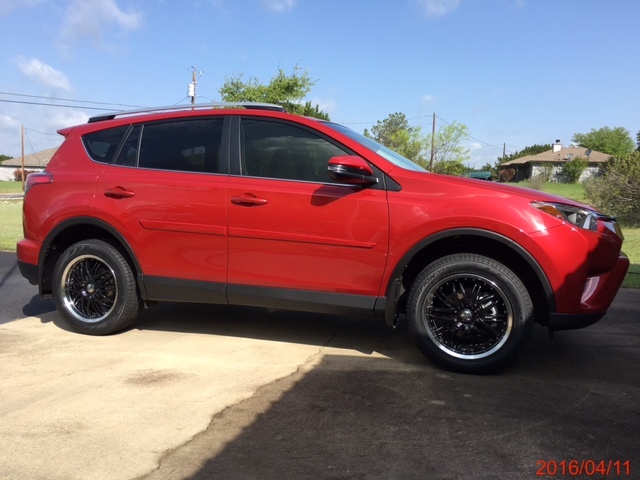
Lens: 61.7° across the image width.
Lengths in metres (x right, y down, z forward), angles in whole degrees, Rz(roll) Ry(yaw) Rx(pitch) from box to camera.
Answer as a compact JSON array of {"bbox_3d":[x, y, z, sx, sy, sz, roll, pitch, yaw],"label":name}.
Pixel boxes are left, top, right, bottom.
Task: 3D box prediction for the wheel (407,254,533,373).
[{"bbox_3d":[0.881,0.435,3.203,0.710,0.710,0.235,2,6,17],"label":"wheel"}]

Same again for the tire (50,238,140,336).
[{"bbox_3d":[-1.648,0.344,4.005,0.700,0.700,0.220,2,6,17],"label":"tire"}]

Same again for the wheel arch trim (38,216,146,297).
[{"bbox_3d":[-1.652,0.133,3.904,0.950,0.590,0.100,2,6,17],"label":"wheel arch trim"}]

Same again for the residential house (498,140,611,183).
[{"bbox_3d":[28.987,-9.539,66.000,13.000,4.800,10.000,2,6,14],"label":"residential house"}]

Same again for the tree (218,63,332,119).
[{"bbox_3d":[-2.480,-5.822,28.000,5.640,6.680,5.300,1,6,0],"label":"tree"}]

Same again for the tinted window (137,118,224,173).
[{"bbox_3d":[-0.963,-0.647,3.706,0.670,0.380,0.060,2,-11,17],"label":"tinted window"}]

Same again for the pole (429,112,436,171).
[{"bbox_3d":[9.626,-7.592,46.000,0.260,6.690,0.260,1,6,0],"label":"pole"}]

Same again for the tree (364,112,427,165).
[{"bbox_3d":[7.847,-9.488,55.000,6.000,6.400,5.600,1,6,8],"label":"tree"}]

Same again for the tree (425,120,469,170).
[{"bbox_3d":[10.700,-7.133,45.000,3.860,5.790,3.700,1,6,0],"label":"tree"}]

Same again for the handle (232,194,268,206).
[{"bbox_3d":[-0.454,-0.255,3.453,0.250,0.070,0.060,2,6,17],"label":"handle"}]

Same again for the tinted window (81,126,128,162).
[{"bbox_3d":[-1.582,-0.697,3.914,0.420,0.270,0.060,2,-10,20],"label":"tinted window"}]

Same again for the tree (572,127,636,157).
[{"bbox_3d":[39.654,-11.889,75.000,8.670,7.970,8.000,1,6,0],"label":"tree"}]

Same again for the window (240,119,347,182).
[{"bbox_3d":[-0.139,-0.582,3.461,0.820,0.460,0.080,2,-8,17],"label":"window"}]

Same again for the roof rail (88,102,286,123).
[{"bbox_3d":[-0.993,-0.921,3.862,1.630,0.110,0.070,2,6,17],"label":"roof rail"}]

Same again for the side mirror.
[{"bbox_3d":[0.201,-0.418,3.204,0.230,0.180,0.240,2,6,17],"label":"side mirror"}]

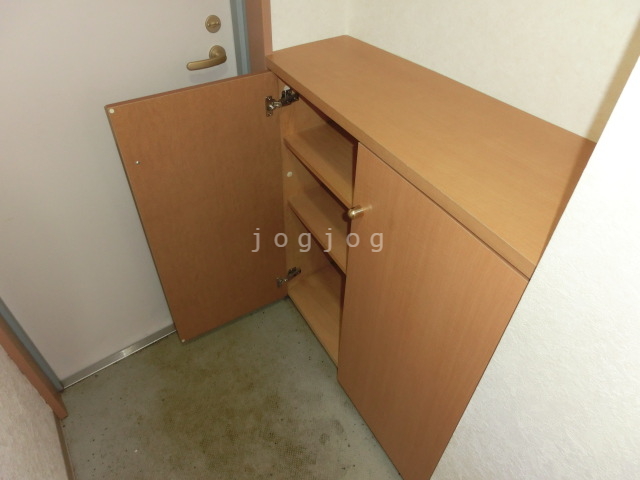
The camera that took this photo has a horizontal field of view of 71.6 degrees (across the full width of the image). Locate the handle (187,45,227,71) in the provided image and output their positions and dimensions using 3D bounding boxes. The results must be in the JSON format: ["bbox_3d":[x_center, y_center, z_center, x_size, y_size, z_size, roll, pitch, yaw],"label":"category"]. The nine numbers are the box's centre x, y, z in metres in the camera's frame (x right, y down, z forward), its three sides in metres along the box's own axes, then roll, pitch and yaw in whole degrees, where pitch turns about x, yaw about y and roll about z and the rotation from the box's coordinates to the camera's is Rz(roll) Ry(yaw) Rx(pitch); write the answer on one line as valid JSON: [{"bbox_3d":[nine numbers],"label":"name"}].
[{"bbox_3d":[-0.304,-0.487,1.201,0.131,0.050,0.058,-27,49,-28],"label":"handle"}]

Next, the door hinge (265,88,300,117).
[{"bbox_3d":[-0.109,-0.397,1.289,0.108,0.062,0.028,-23,48,-25],"label":"door hinge"}]

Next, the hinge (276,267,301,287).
[{"bbox_3d":[-0.122,0.151,1.783,0.108,0.062,0.028,-23,48,-25],"label":"hinge"}]

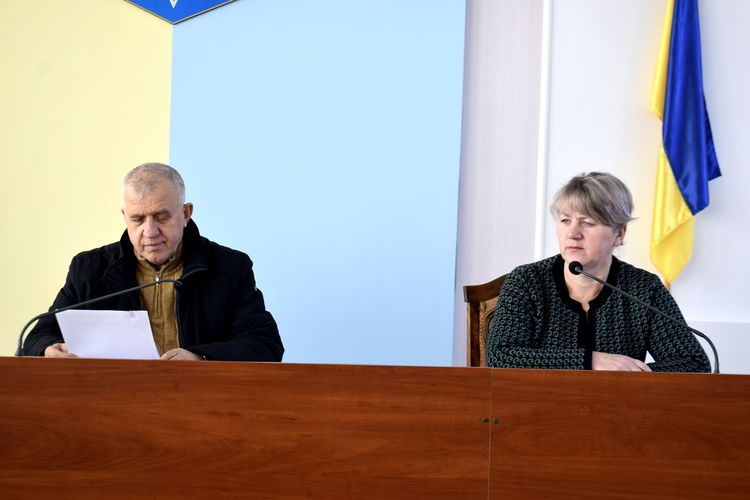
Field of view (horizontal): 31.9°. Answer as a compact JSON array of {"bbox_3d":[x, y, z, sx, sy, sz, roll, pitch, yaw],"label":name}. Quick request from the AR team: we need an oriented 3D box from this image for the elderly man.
[{"bbox_3d":[-0.555,0.420,3.250,0.660,1.270,0.800,1,1,3],"label":"elderly man"}]

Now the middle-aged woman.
[{"bbox_3d":[0.545,0.430,3.250,0.570,1.250,0.780,2,1,7],"label":"middle-aged woman"}]

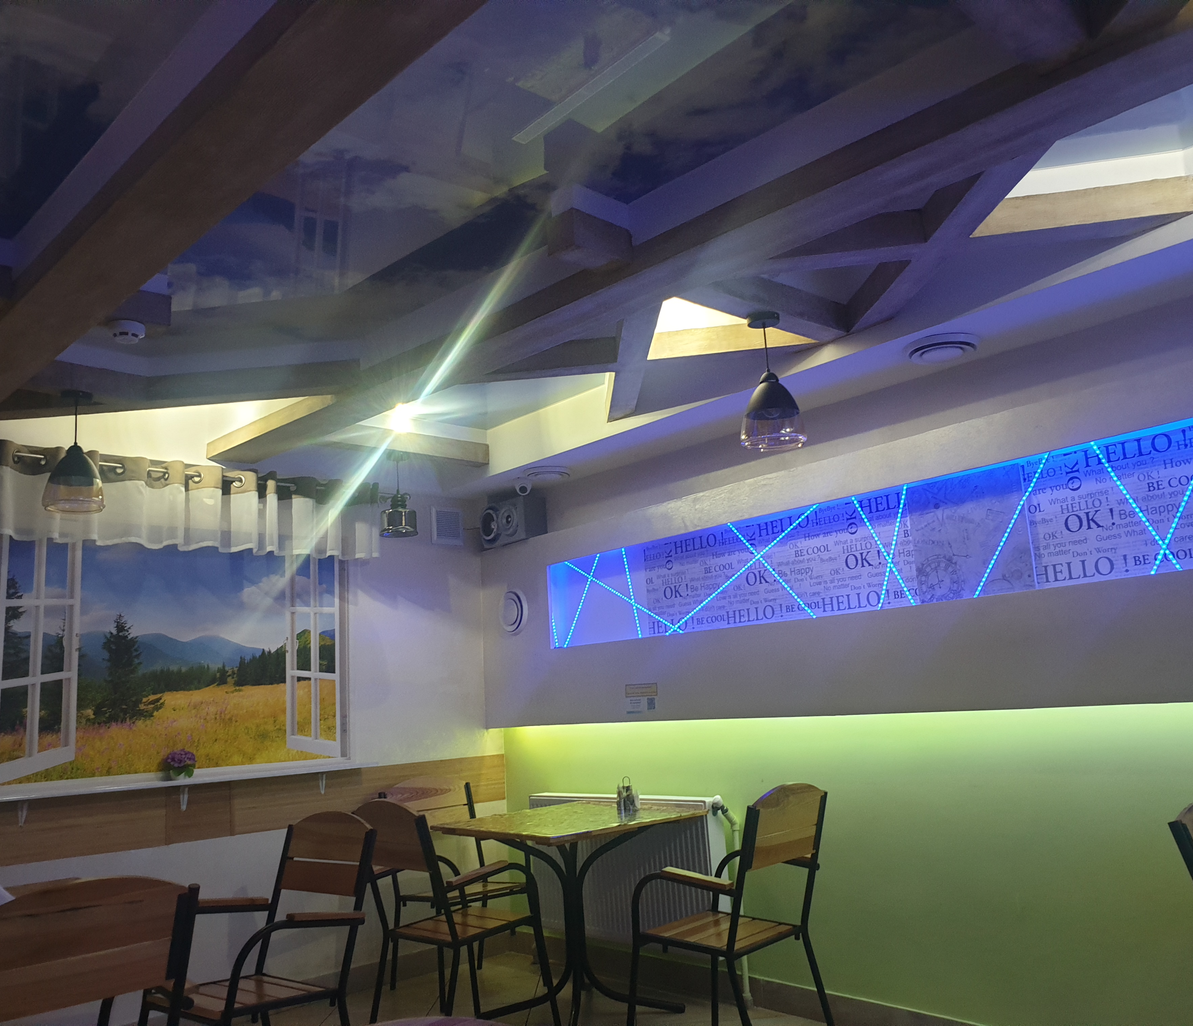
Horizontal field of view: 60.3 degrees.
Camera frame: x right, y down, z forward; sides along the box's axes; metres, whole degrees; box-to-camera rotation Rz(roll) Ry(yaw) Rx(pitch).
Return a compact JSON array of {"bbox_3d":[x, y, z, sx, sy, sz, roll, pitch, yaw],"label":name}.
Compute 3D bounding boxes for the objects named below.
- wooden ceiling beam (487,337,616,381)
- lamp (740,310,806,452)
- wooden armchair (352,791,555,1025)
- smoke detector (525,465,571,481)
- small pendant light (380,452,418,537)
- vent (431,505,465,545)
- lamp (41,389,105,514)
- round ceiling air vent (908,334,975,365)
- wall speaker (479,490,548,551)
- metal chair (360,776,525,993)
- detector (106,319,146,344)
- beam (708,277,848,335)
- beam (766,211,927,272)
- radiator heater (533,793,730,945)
[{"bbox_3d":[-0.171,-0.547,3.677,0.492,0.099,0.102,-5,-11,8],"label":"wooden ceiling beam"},{"bbox_3d":[0.565,-0.434,3.336,0.213,0.431,0.213,-3,-10,-1],"label":"lamp"},{"bbox_3d":[-0.504,1.471,3.742,0.518,0.903,0.629,-12,-14,40],"label":"wooden armchair"},{"bbox_3d":[-0.242,-0.185,5.126,0.216,0.030,0.216,-3,-10,-1],"label":"smoke detector"},{"bbox_3d":[-0.939,-0.090,4.873,0.181,0.373,0.181,-3,-10,-1],"label":"small pendant light"},{"bbox_3d":[-0.765,0.069,5.301,0.175,0.175,0.026,6,-14,-41],"label":"vent"},{"bbox_3d":[-1.846,-0.224,3.635,0.220,0.415,0.220,6,-14,-41],"label":"lamp"},{"bbox_3d":[1.103,-0.521,3.281,0.220,0.030,0.220,-3,-11,-1],"label":"round ceiling air vent"},{"bbox_3d":[-0.422,0.058,5.317,0.289,0.218,0.168,-11,-13,37],"label":"wall speaker"},{"bbox_3d":[-0.602,1.663,4.655,0.522,0.915,0.614,6,-14,-41],"label":"metal chair"},{"bbox_3d":[-1.390,-0.527,3.036,0.106,0.044,0.106,2,-12,-25],"label":"detector"},{"bbox_3d":[0.562,-0.701,3.381,0.754,0.109,0.115,6,-14,-43],"label":"beam"},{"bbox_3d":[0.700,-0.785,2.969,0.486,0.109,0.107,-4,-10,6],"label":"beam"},{"bbox_3d":[0.109,1.528,4.435,0.102,0.584,1.132,6,-14,-41],"label":"radiator heater"}]

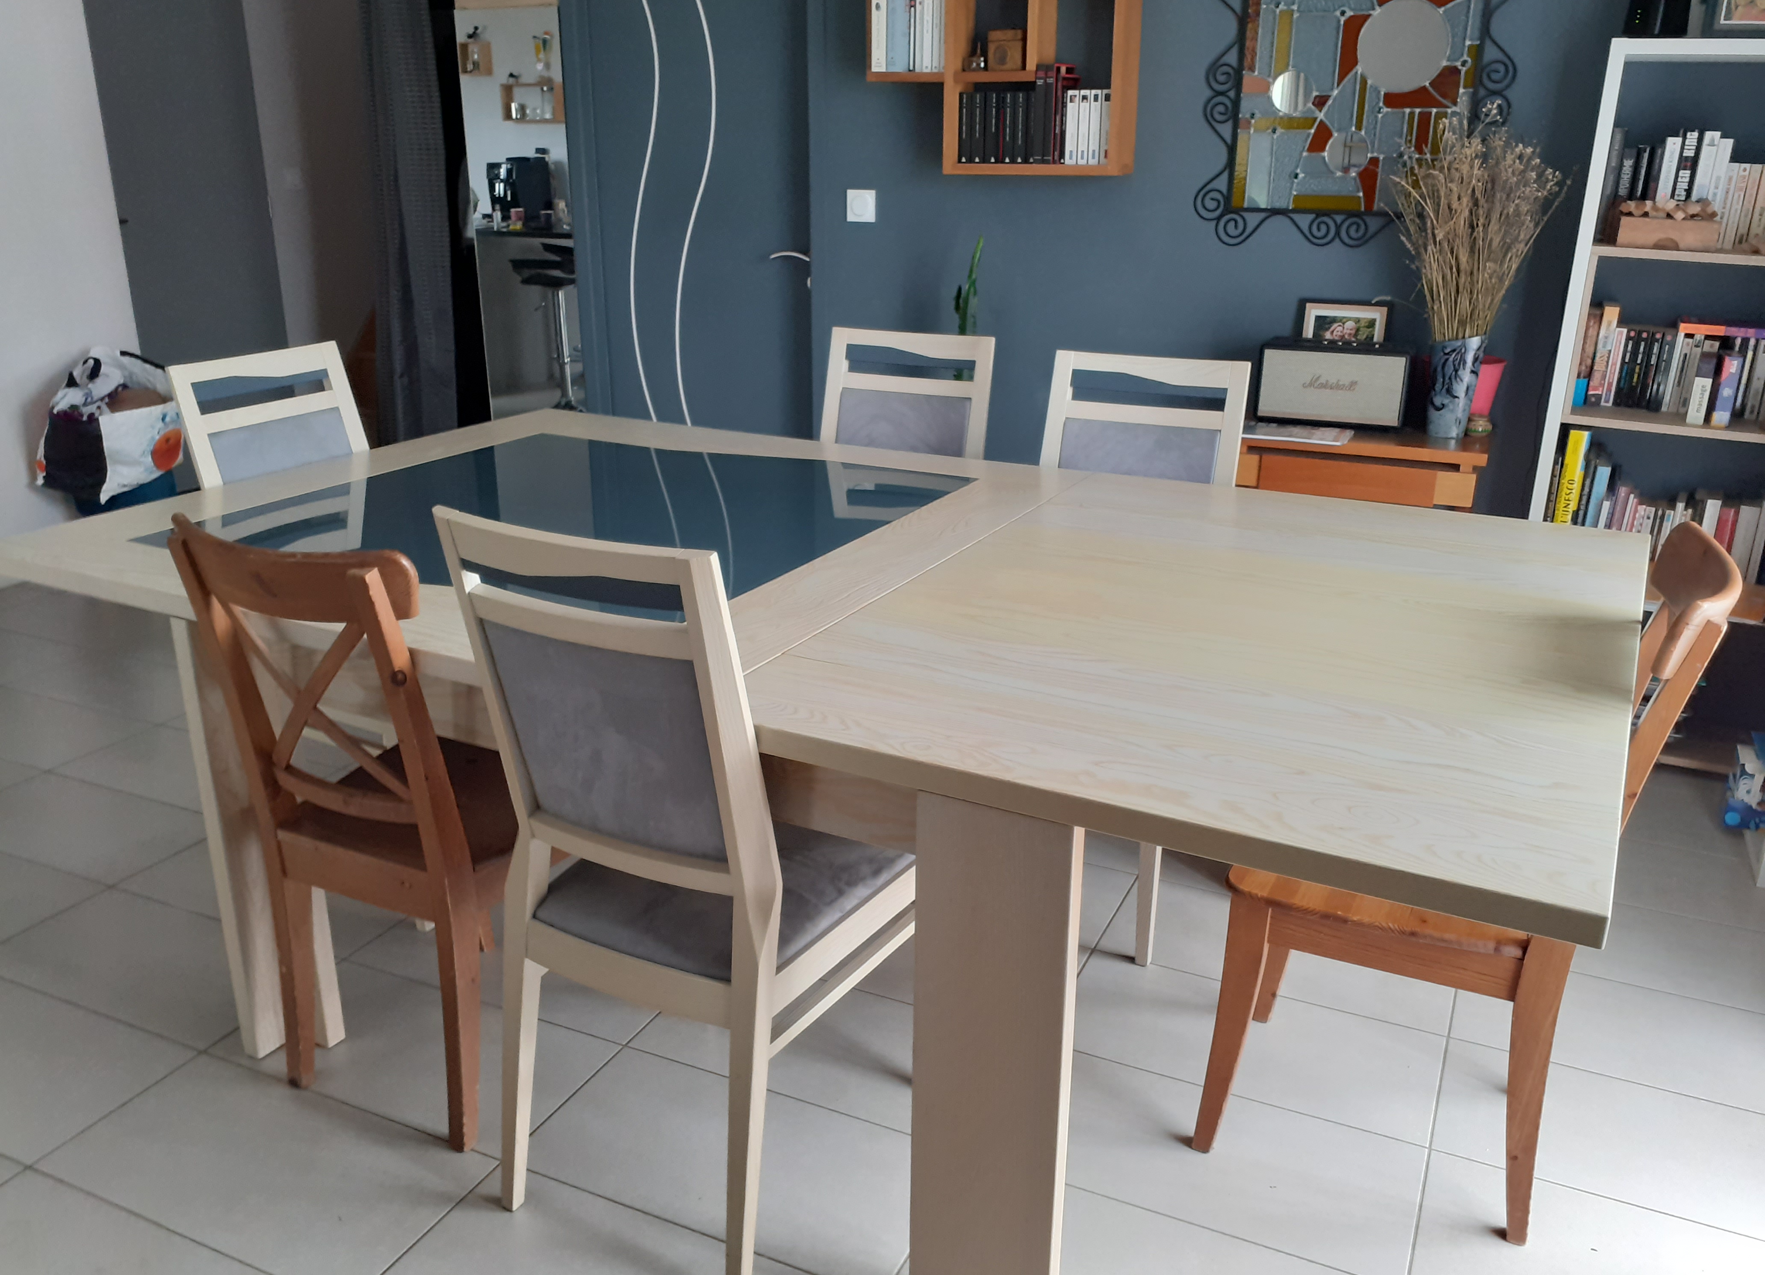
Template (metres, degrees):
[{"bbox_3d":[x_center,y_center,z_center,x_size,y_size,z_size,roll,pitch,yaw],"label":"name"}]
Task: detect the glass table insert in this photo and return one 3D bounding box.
[{"bbox_3d":[-0.524,-0.237,2.494,1.050,0.010,1.020,9,21,23],"label":"glass table insert"}]

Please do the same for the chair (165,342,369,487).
[{"bbox_3d":[-0.998,-0.037,2.721,0.580,0.985,0.455,9,21,24],"label":"chair"}]

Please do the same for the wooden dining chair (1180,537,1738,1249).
[{"bbox_3d":[0.764,0.292,1.901,0.535,0.908,0.435,9,21,24],"label":"wooden dining chair"}]

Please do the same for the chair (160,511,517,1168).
[{"bbox_3d":[-0.642,0.234,2.087,0.430,0.910,0.520,10,21,25],"label":"chair"}]

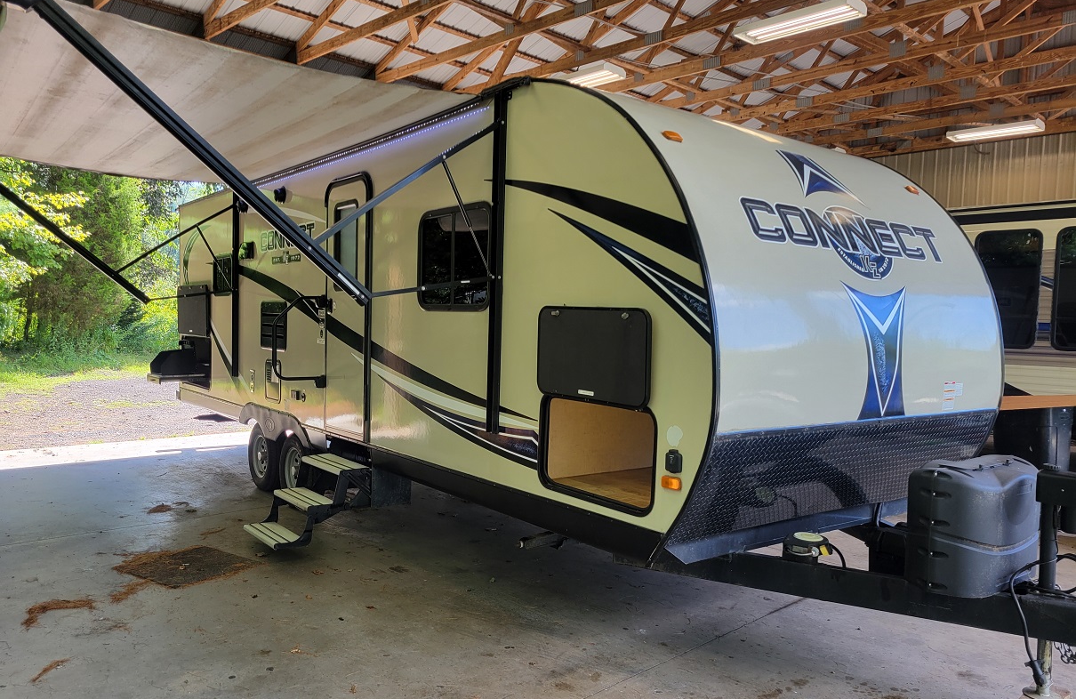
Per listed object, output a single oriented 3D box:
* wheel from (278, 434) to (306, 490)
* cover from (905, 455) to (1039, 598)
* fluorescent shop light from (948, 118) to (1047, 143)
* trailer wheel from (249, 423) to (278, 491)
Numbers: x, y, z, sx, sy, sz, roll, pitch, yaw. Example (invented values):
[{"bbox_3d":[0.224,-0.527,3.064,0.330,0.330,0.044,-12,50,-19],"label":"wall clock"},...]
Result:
[{"bbox_3d":[-2.044,1.059,7.115,0.210,0.655,0.660,-1,4,-37],"label":"wheel"},{"bbox_3d":[1.946,0.763,3.579,0.610,0.550,0.365,-1,4,-37],"label":"cover"},{"bbox_3d":[6.874,-3.301,12.170,0.360,0.115,1.230,-1,4,-42],"label":"fluorescent shop light"},{"bbox_3d":[-2.572,1.031,7.804,0.210,0.655,0.660,-1,4,-37],"label":"trailer wheel"}]

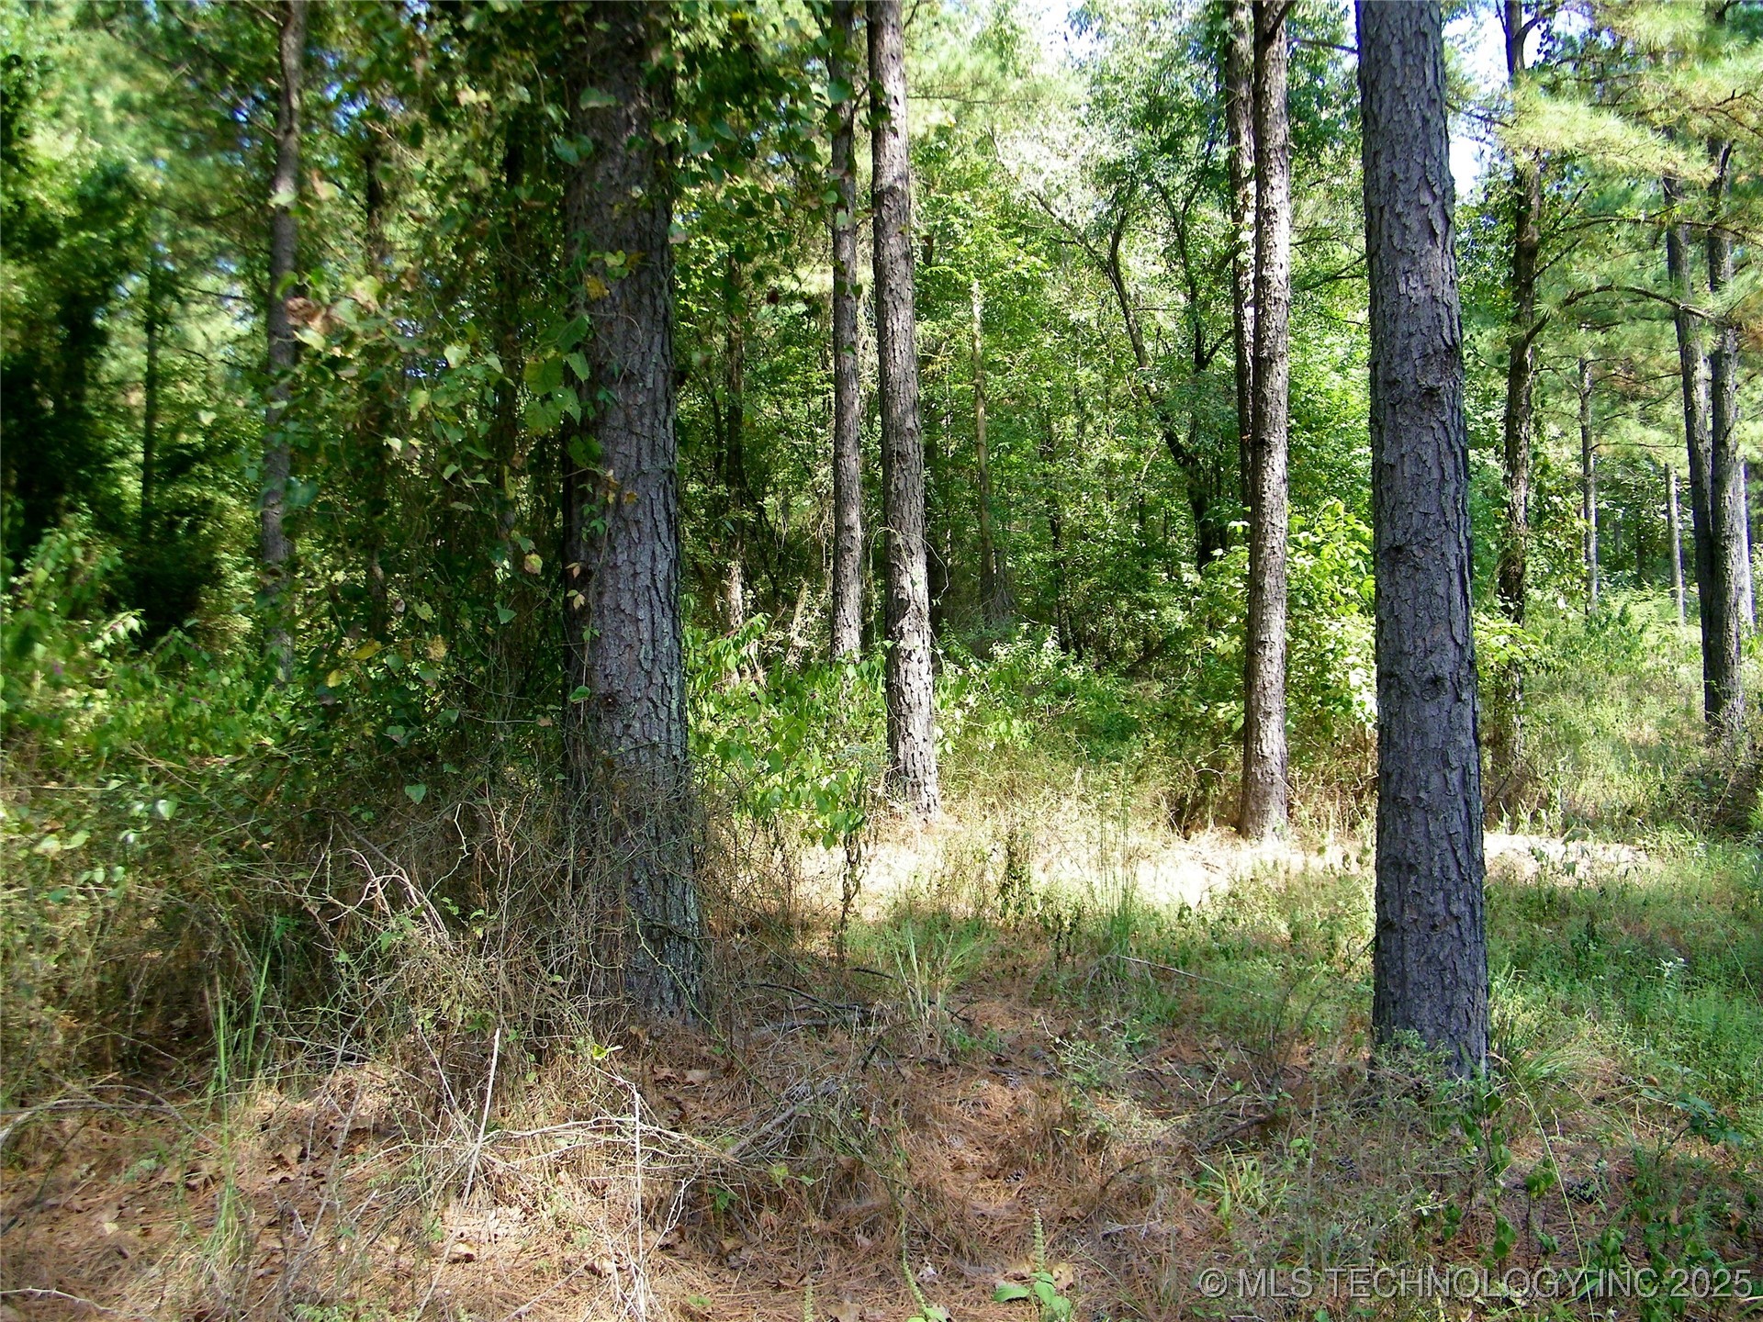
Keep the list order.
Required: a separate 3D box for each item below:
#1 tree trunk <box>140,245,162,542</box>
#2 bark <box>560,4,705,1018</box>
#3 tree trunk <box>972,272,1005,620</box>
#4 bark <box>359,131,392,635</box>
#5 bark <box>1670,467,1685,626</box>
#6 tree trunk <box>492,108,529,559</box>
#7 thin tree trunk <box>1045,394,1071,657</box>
[{"bbox_3d":[-11.272,-4.037,22.000,0.190,4.700,0.190,3,2,0],"label":"tree trunk"},{"bbox_3d":[-0.959,-0.579,5.500,0.478,3.916,0.464,-1,0,0],"label":"bark"},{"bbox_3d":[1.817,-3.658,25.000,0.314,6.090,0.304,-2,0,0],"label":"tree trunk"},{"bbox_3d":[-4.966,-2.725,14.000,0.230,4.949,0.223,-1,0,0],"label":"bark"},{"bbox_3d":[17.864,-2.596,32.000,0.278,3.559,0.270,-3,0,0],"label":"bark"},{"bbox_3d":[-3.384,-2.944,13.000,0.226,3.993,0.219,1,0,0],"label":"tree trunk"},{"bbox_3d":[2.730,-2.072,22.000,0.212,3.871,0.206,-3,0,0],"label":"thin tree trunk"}]

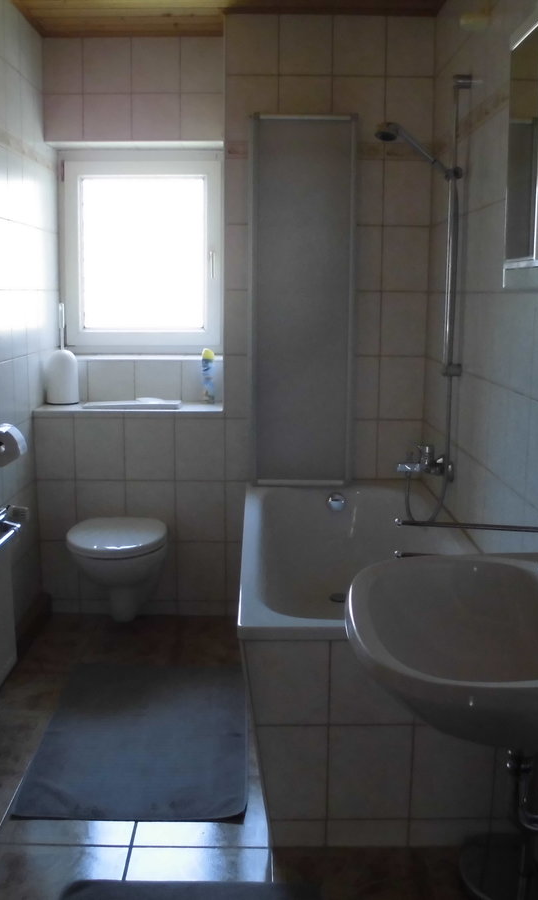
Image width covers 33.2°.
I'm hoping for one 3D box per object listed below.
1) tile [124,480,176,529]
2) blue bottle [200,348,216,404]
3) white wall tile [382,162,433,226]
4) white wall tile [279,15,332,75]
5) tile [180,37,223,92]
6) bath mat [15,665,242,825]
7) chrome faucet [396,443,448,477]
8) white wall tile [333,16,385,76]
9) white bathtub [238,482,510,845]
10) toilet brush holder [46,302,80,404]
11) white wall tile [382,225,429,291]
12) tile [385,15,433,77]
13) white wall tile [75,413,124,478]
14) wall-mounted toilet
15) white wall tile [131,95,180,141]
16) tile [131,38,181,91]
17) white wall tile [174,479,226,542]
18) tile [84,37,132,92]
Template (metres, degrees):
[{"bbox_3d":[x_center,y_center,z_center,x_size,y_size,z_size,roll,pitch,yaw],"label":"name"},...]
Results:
[{"bbox_3d":[-0.473,0.245,3.640,0.199,0.247,0.010,0,10,0],"label":"tile"},{"bbox_3d":[-0.254,-0.309,3.783,0.056,0.235,0.056,0,10,0],"label":"blue bottle"},{"bbox_3d":[0.524,-0.972,3.416,0.184,0.241,0.010,0,10,0],"label":"white wall tile"},{"bbox_3d":[0.138,-1.492,3.326,0.198,0.210,0.010,0,10,0],"label":"white wall tile"},{"bbox_3d":[-0.262,-1.558,3.657,0.192,0.214,0.010,0,10,0],"label":"tile"},{"bbox_3d":[-0.374,0.845,2.716,0.595,0.020,0.945,0,10,-2],"label":"bath mat"},{"bbox_3d":[0.525,0.036,3.094,0.172,0.115,0.190,0,10,0],"label":"chrome faucet"},{"bbox_3d":[0.335,-1.488,3.325,0.199,0.207,0.010,0,10,0],"label":"white wall tile"},{"bbox_3d":[0.273,0.556,2.919,0.700,0.570,1.570,0,10,0],"label":"white bathtub"},{"bbox_3d":[-0.866,-0.400,3.764,0.127,0.418,0.127,0,10,0],"label":"toilet brush holder"},{"bbox_3d":[0.522,-0.730,3.459,0.183,0.247,0.010,0,10,0],"label":"white wall tile"},{"bbox_3d":[0.527,-1.490,3.334,0.180,0.207,0.010,0,10,0],"label":"tile"},{"bbox_3d":[-0.673,-0.003,3.597,0.200,0.250,0.010,0,10,0],"label":"white wall tile"},{"bbox_3d":[-0.561,0.503,3.386,0.370,0.400,0.555,0,10,0],"label":"wall-mounted toilet"},{"bbox_3d":[-0.461,-1.361,3.693,0.201,0.184,0.010,0,10,0],"label":"white wall tile"},{"bbox_3d":[-0.463,-1.571,3.687,0.199,0.215,0.010,0,10,0],"label":"tile"},{"bbox_3d":[-0.273,0.243,3.627,0.200,0.247,0.010,0,10,0],"label":"white wall tile"},{"bbox_3d":[-0.663,-1.574,3.693,0.198,0.216,0.010,0,10,0],"label":"tile"}]

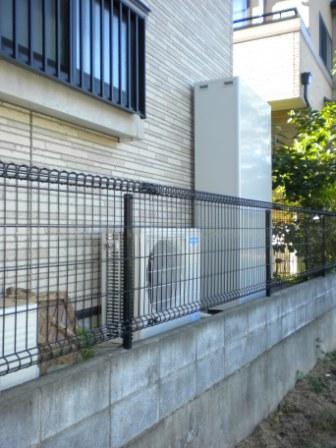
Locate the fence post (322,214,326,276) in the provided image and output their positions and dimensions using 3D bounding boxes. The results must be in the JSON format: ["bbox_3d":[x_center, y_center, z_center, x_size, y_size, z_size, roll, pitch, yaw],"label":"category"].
[{"bbox_3d":[1.925,0.261,5.606,0.040,0.760,0.040,-1,-1,32],"label":"fence post"}]

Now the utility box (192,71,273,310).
[{"bbox_3d":[0.699,-0.236,4.640,0.440,2.150,1.085,-1,-1,28],"label":"utility box"}]

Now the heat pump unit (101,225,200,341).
[{"bbox_3d":[-0.079,0.374,3.068,0.297,0.685,0.825,-1,-1,28],"label":"heat pump unit"}]

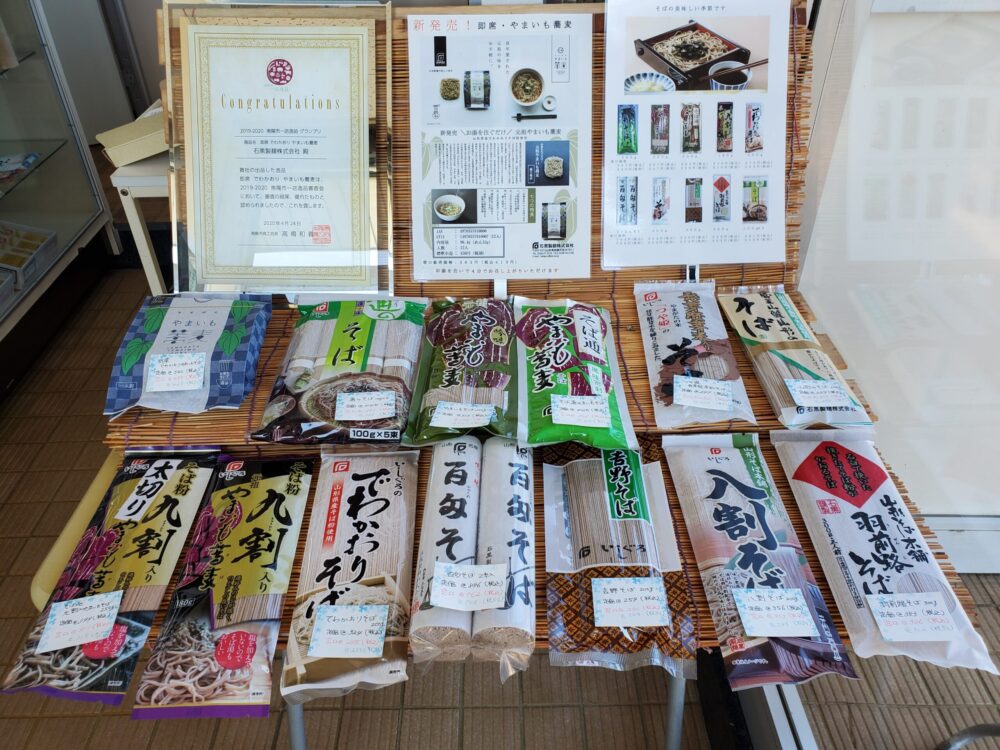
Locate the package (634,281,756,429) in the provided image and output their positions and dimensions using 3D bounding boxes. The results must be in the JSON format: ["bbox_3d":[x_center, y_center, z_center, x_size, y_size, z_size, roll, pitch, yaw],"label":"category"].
[{"bbox_3d":[0.199,-0.031,0.790,0.094,0.025,0.262,2,37,4],"label":"package"}]

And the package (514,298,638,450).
[{"bbox_3d":[0.071,-0.008,0.767,0.109,0.028,0.242,0,38,0],"label":"package"}]

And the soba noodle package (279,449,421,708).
[{"bbox_3d":[-0.115,0.144,0.619,0.091,0.025,0.247,-3,37,-3],"label":"soba noodle package"}]

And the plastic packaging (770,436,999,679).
[{"bbox_3d":[0.305,0.130,0.630,0.098,0.030,0.246,2,39,3],"label":"plastic packaging"}]

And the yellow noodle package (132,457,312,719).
[{"bbox_3d":[-0.210,0.155,0.606,0.092,0.025,0.256,-3,37,-3],"label":"yellow noodle package"}]

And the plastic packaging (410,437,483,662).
[{"bbox_3d":[-0.041,0.137,0.624,0.045,0.045,0.205,0,38,1],"label":"plastic packaging"}]

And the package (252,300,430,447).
[{"bbox_3d":[-0.155,-0.014,0.763,0.143,0.035,0.241,-1,37,0],"label":"package"}]

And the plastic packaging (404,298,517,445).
[{"bbox_3d":[-0.033,-0.016,0.764,0.098,0.035,0.239,0,37,1],"label":"plastic packaging"}]

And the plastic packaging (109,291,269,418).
[{"bbox_3d":[-0.315,-0.026,0.771,0.134,0.044,0.165,-2,48,-2],"label":"plastic packaging"}]

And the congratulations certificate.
[{"bbox_3d":[-0.257,-0.253,0.882,0.216,0.303,0.010,1,7,3],"label":"congratulations certificate"}]

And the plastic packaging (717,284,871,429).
[{"bbox_3d":[0.297,-0.029,0.783,0.083,0.030,0.240,-1,39,-1],"label":"plastic packaging"}]

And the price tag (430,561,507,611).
[{"bbox_3d":[-0.022,0.153,0.548,0.053,0.002,0.039,1,37,2],"label":"price tag"}]

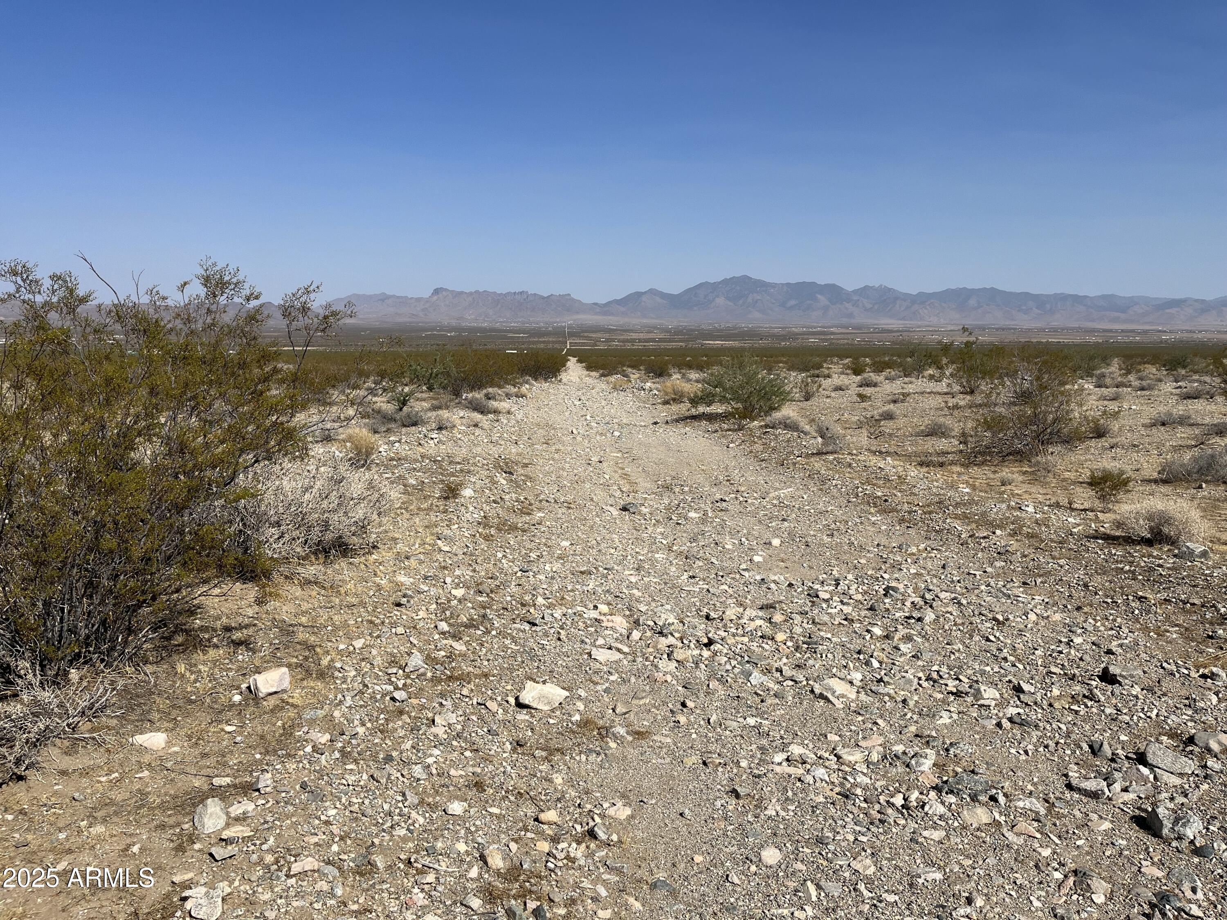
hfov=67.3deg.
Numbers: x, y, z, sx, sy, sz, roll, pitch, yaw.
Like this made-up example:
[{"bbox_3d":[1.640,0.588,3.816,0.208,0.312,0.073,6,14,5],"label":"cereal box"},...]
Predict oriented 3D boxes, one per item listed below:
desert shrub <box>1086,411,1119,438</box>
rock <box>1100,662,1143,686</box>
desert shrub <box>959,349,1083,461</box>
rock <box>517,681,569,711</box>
[{"bbox_3d":[8.649,-0.635,16.288,0.530,0.500,0.500,5,10,28],"label":"desert shrub"},{"bbox_3d":[2.368,0.987,4.282,0.175,0.075,0.130,5,10,30],"label":"rock"},{"bbox_3d":[5.712,-0.832,12.900,1.559,1.452,1.434,4,10,24],"label":"desert shrub"},{"bbox_3d":[-0.304,1.018,3.980,0.215,0.090,0.150,-1,9,-5],"label":"rock"}]

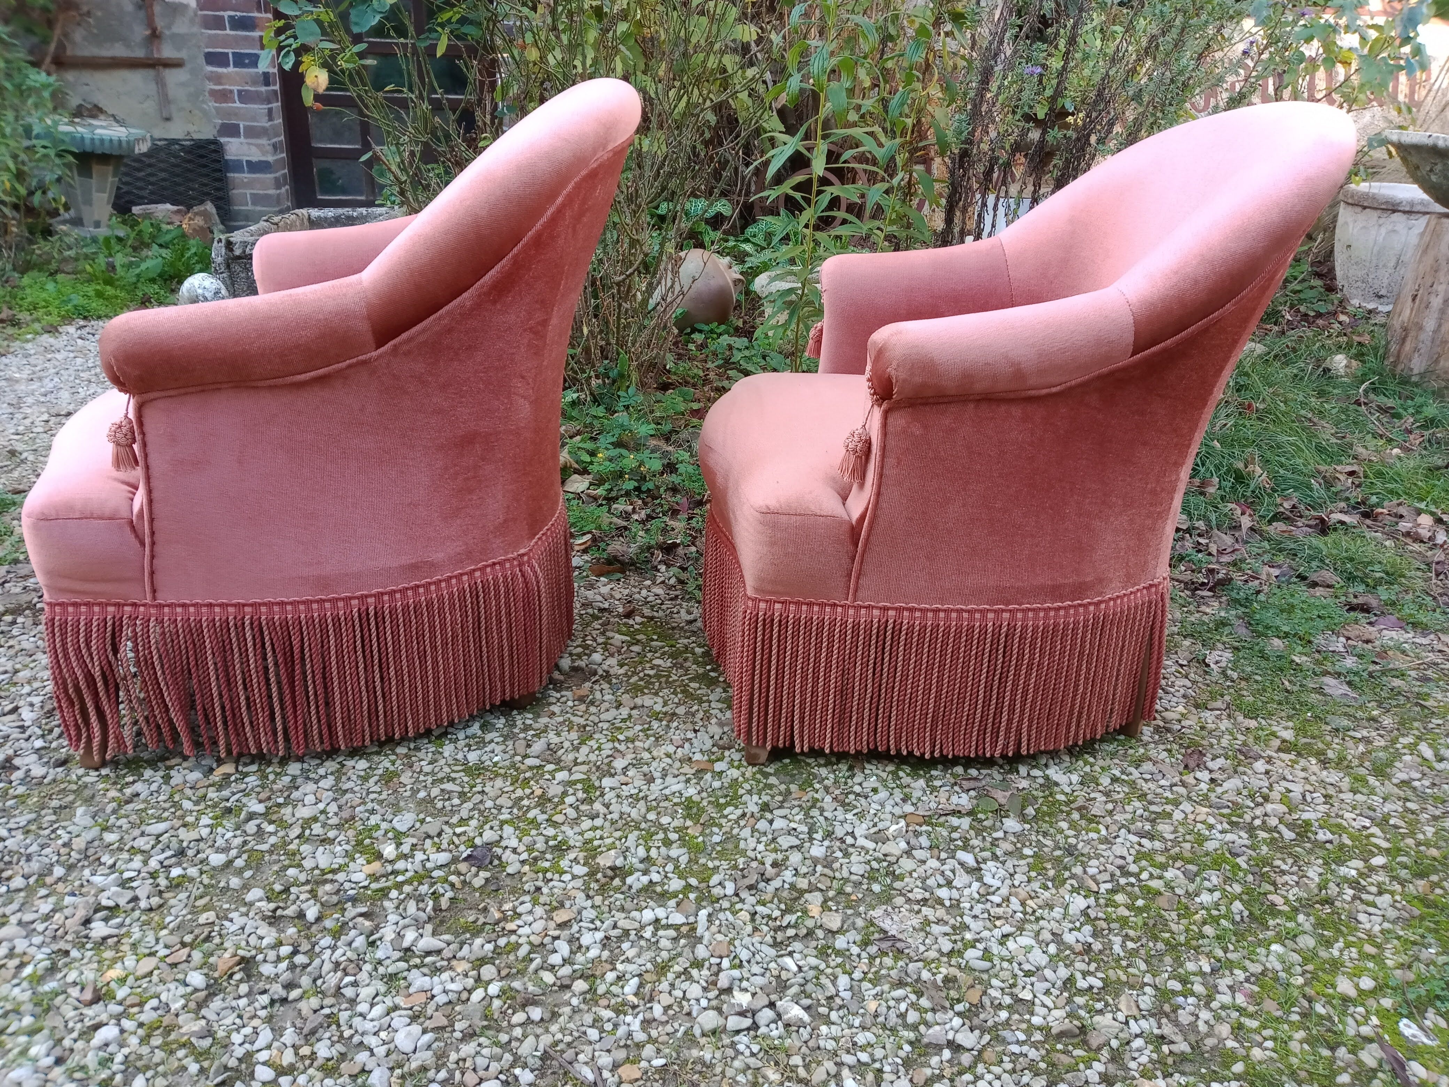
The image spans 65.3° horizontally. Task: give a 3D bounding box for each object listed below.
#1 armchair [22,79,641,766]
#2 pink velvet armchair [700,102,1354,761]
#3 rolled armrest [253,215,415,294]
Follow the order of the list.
[{"bbox_3d":[-0.468,-0.206,1.450,0.710,0.742,0.646,-1,21,-8],"label":"armchair"},{"bbox_3d":[0.330,-0.186,1.463,0.710,0.742,0.646,2,21,0],"label":"pink velvet armchair"},{"bbox_3d":[-0.547,-0.424,1.654,0.277,0.135,0.099,-1,21,-8],"label":"rolled armrest"}]

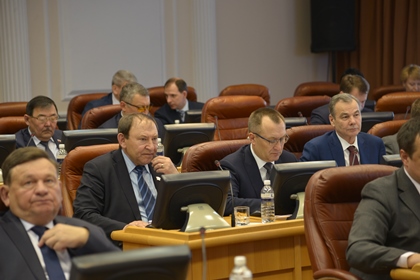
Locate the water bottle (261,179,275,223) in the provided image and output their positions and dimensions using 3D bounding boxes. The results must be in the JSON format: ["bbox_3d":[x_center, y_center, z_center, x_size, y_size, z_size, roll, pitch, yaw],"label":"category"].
[{"bbox_3d":[0.283,0.303,6.861,0.066,0.210,0.066,-2,6,0],"label":"water bottle"}]

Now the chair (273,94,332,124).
[{"bbox_3d":[0.792,0.280,9.674,0.640,1.130,0.680,-4,7,-20],"label":"chair"}]

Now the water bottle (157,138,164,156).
[{"bbox_3d":[-0.317,0.096,8.811,0.066,0.210,0.066,-2,6,0],"label":"water bottle"}]

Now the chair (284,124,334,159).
[{"bbox_3d":[0.771,0.505,7.595,0.640,1.130,0.680,-4,7,-25],"label":"chair"}]

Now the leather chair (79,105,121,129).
[{"bbox_3d":[-0.494,0.317,9.486,0.640,1.100,0.680,-8,9,-43],"label":"leather chair"}]

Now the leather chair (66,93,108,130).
[{"bbox_3d":[-0.781,0.220,10.828,0.640,1.130,0.680,-4,7,-22],"label":"leather chair"}]

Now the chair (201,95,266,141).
[{"bbox_3d":[0.294,0.247,10.039,0.640,1.100,0.680,-4,7,-22],"label":"chair"}]

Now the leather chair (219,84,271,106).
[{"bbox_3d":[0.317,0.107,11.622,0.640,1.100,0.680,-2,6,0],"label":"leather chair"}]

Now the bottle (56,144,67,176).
[{"bbox_3d":[-0.878,0.130,8.361,0.063,0.205,0.063,-2,6,0],"label":"bottle"}]

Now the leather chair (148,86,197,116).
[{"bbox_3d":[-0.321,0.129,11.524,0.640,1.100,0.680,-1,6,8],"label":"leather chair"}]

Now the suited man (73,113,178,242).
[{"bbox_3d":[-0.239,0.513,6.749,0.620,1.270,0.820,-6,8,-36],"label":"suited man"}]

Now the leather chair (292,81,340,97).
[{"bbox_3d":[0.967,0.116,11.305,0.640,1.130,0.680,-3,6,-12],"label":"leather chair"}]

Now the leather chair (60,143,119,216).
[{"bbox_3d":[-0.390,0.580,6.940,0.640,1.100,0.680,-6,7,-33],"label":"leather chair"}]

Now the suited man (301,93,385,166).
[{"bbox_3d":[0.835,0.391,7.568,0.600,1.270,0.800,-5,7,-26],"label":"suited man"}]

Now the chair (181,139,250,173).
[{"bbox_3d":[0.214,0.585,7.103,0.640,1.130,0.680,-5,7,-26],"label":"chair"}]

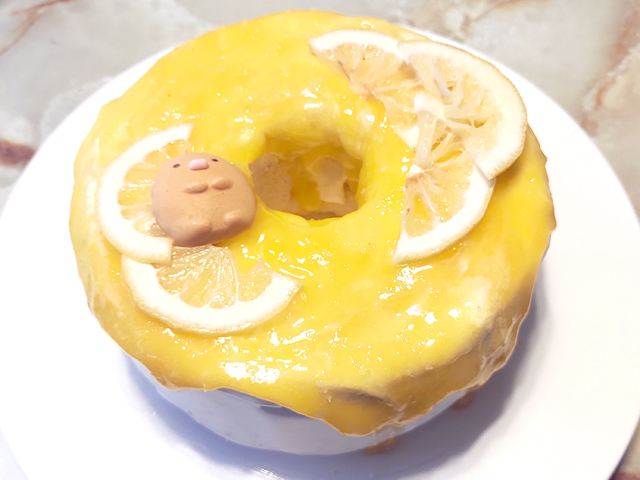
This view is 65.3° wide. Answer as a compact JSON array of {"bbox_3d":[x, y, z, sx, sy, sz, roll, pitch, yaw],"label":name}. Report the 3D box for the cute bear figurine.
[{"bbox_3d":[-0.035,-0.012,0.152,0.031,0.019,0.029,-12,71,-7],"label":"cute bear figurine"}]

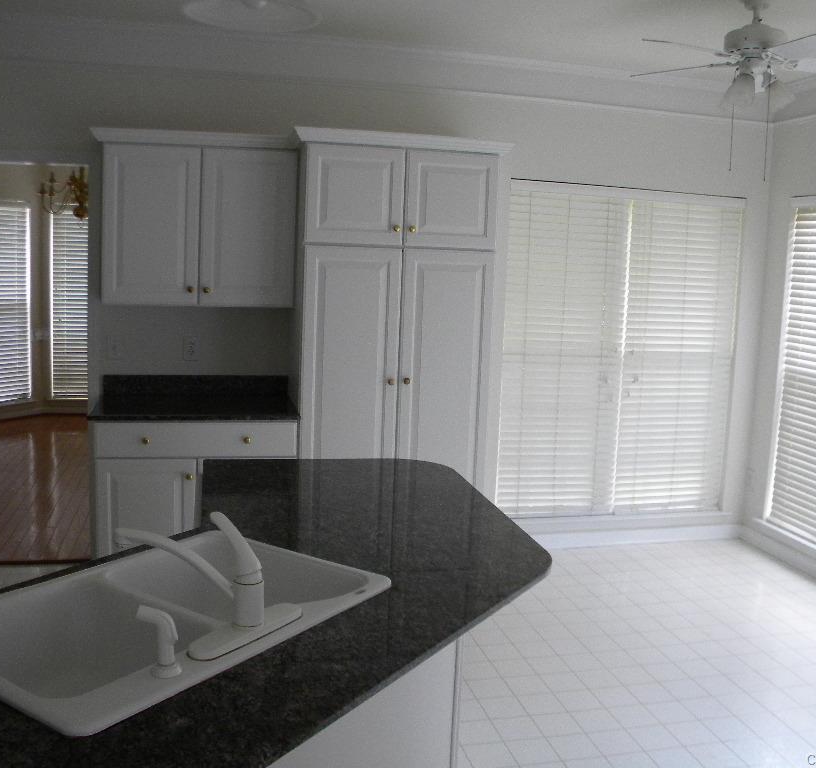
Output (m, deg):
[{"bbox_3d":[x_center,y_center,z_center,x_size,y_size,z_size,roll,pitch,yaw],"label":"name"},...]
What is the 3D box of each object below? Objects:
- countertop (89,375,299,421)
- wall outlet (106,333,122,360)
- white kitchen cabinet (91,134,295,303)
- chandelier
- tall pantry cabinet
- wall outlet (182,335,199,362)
[{"bbox_3d":[-1.046,0.060,4.151,0.945,0.143,0.640,1,6,-12],"label":"countertop"},{"bbox_3d":[-1.540,-0.189,4.342,0.074,0.118,0.010,1,6,-12],"label":"wall outlet"},{"bbox_3d":[-1.059,-0.798,4.186,0.950,0.820,0.375,1,6,-12],"label":"white kitchen cabinet"},{"bbox_3d":[-2.485,-1.538,6.287,0.630,0.580,0.630,1,6,-12],"label":"chandelier"},{"bbox_3d":[-0.112,-0.087,4.320,1.040,2.210,0.670,1,6,-12],"label":"tall pantry cabinet"},{"bbox_3d":[-1.162,-0.189,4.424,0.074,0.118,0.010,1,6,-12],"label":"wall outlet"}]

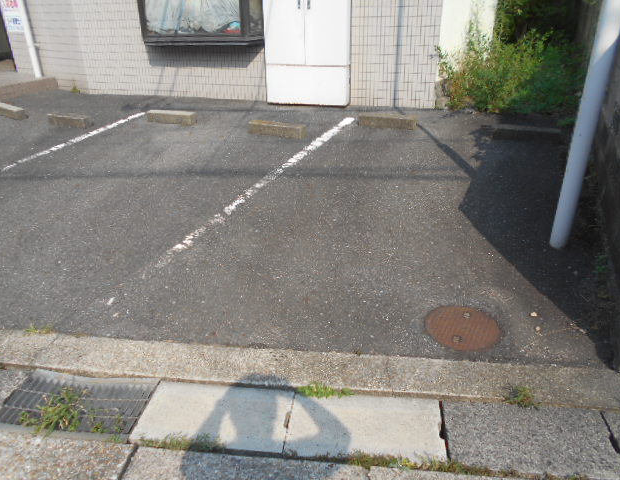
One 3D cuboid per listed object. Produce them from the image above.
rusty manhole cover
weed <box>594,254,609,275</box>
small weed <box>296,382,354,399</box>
[{"bbox_3d":[0.721,0.421,2.260,0.345,0.030,0.345,2,28,7],"label":"rusty manhole cover"},{"bbox_3d":[1.593,0.134,2.628,0.060,0.075,0.070,3,29,9],"label":"weed"},{"bbox_3d":[0.062,0.603,1.928,0.220,0.050,0.060,3,29,9],"label":"small weed"}]

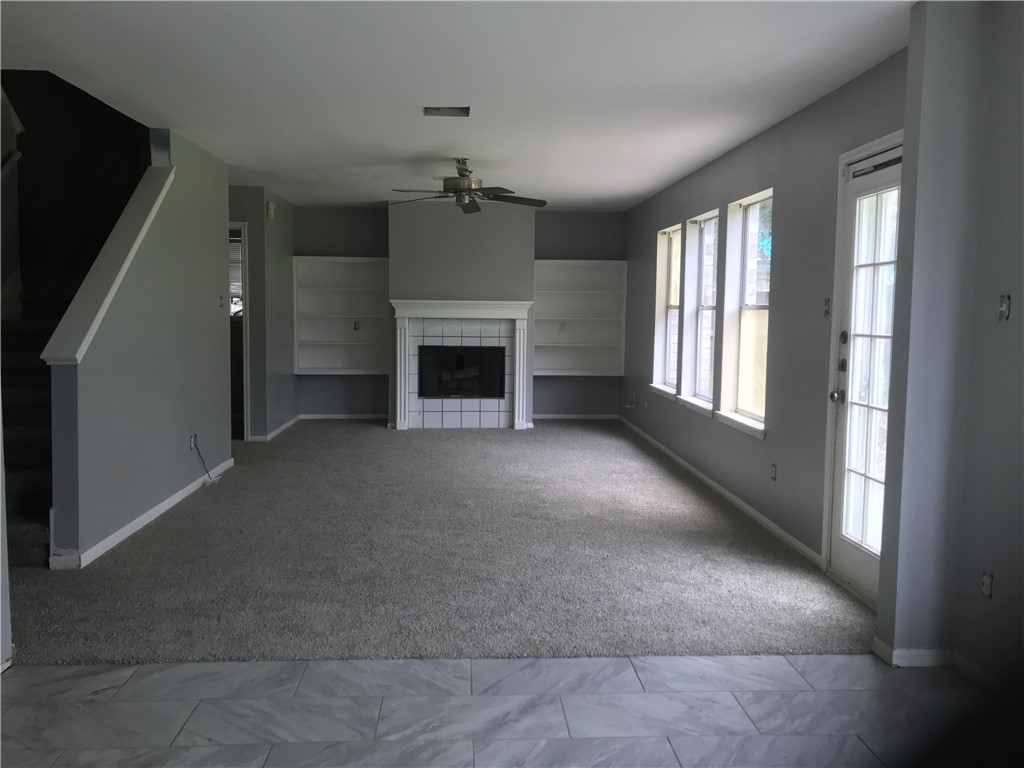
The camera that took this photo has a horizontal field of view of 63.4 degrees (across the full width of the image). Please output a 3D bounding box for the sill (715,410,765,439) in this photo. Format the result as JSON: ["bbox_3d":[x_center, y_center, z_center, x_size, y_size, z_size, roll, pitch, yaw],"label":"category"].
[{"bbox_3d":[1.599,0.280,5.623,0.135,0.066,1.030,0,5,-3],"label":"sill"}]

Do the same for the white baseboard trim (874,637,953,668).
[{"bbox_3d":[1.525,1.018,3.154,0.245,0.076,0.150,0,5,-3],"label":"white baseboard trim"}]

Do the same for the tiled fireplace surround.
[{"bbox_3d":[-0.532,-0.197,8.915,1.535,1.380,0.180,0,5,-3],"label":"tiled fireplace surround"}]

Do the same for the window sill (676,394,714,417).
[{"bbox_3d":[1.538,0.179,6.717,0.135,0.062,1.070,0,5,-3],"label":"window sill"}]

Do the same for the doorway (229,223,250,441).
[{"bbox_3d":[-2.989,-0.494,8.036,0.870,2.095,0.120,0,5,-3],"label":"doorway"}]

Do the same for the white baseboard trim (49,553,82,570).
[{"bbox_3d":[-2.241,0.893,4.149,0.145,0.070,0.020,0,5,-3],"label":"white baseboard trim"}]

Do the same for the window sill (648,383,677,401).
[{"bbox_3d":[1.477,0.077,7.801,0.135,0.062,1.070,0,5,-3],"label":"window sill"}]

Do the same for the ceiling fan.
[{"bbox_3d":[-0.373,-1.495,6.277,1.290,0.420,1.280,0,5,-3],"label":"ceiling fan"}]

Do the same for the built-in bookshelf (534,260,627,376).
[{"bbox_3d":[0.774,-0.756,9.665,1.115,1.325,0.270,0,5,-3],"label":"built-in bookshelf"}]

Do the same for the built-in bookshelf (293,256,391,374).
[{"bbox_3d":[-1.903,-0.766,9.504,1.100,1.320,0.270,0,5,-3],"label":"built-in bookshelf"}]

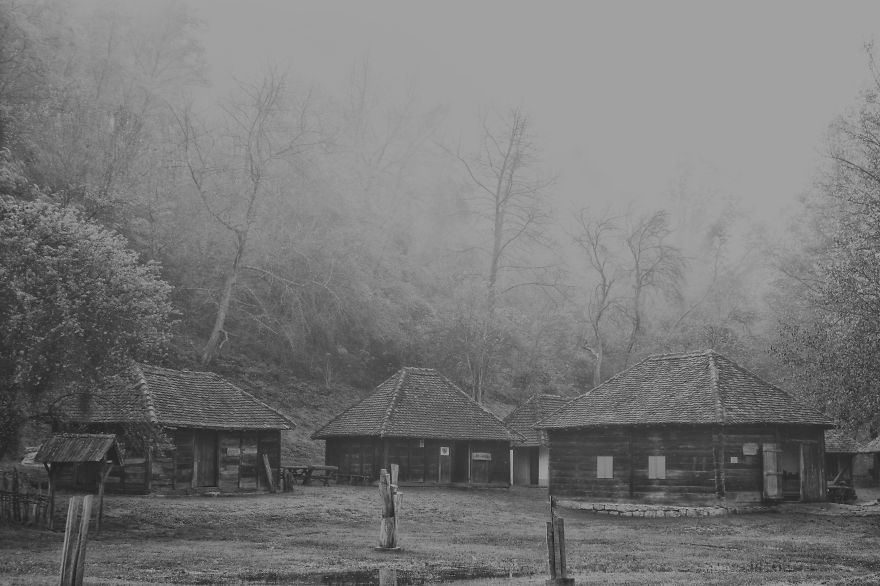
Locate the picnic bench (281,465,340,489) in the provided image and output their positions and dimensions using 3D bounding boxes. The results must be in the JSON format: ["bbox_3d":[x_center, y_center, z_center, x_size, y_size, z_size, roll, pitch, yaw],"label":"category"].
[{"bbox_3d":[-4.647,6.542,42.802,2.000,0.770,1.400,-1,-8,5],"label":"picnic bench"}]

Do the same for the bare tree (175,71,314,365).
[{"bbox_3d":[-10.150,-3.660,62.163,7.100,14.900,6.500,0,-8,0],"label":"bare tree"}]

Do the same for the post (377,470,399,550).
[{"bbox_3d":[-0.876,3.606,19.989,0.350,1.380,0.320,-1,-8,5],"label":"post"}]

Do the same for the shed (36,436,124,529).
[{"bbox_3d":[-7.336,3.841,24.398,1.400,2.030,1.200,-1,-8,8],"label":"shed"}]

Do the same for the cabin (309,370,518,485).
[{"bbox_3d":[-0.848,5.284,46.995,6.700,4.600,4.750,7,-10,-38],"label":"cabin"}]

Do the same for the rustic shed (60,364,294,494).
[{"bbox_3d":[-8.629,4.534,39.731,4.550,4.100,7.200,-4,-9,28],"label":"rustic shed"}]

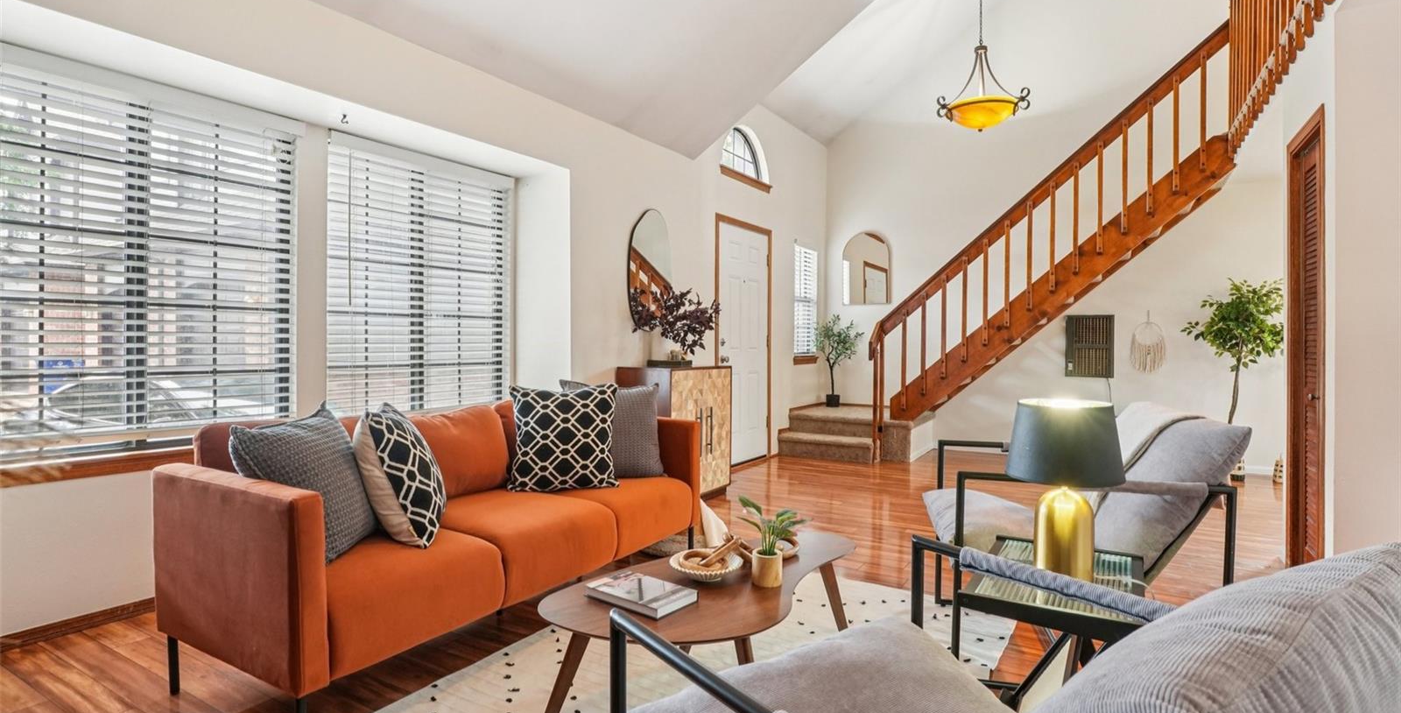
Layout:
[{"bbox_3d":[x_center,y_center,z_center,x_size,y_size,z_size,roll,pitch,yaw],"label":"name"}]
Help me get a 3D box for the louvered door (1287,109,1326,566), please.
[{"bbox_3d":[2.593,0.005,2.636,0.080,1.957,0.664,0,1,35],"label":"louvered door"}]

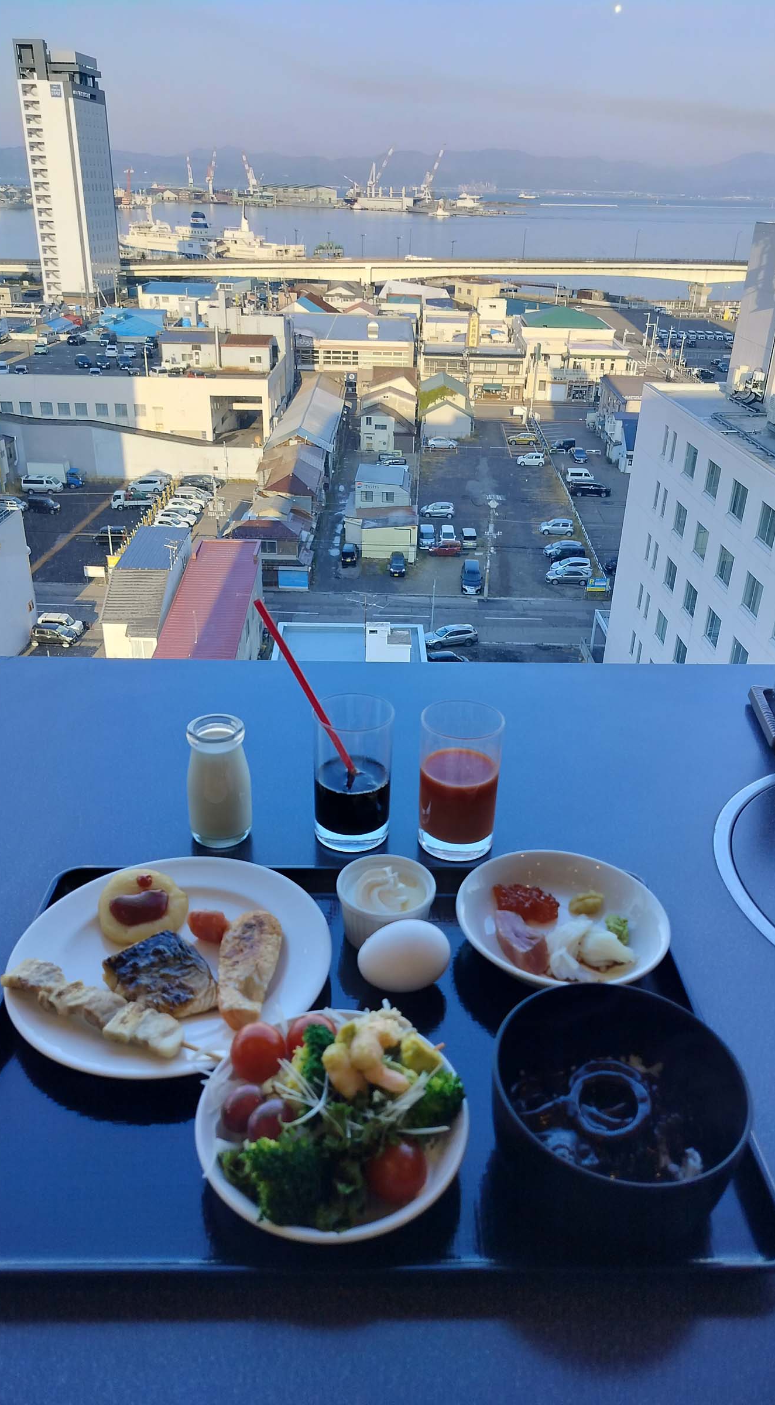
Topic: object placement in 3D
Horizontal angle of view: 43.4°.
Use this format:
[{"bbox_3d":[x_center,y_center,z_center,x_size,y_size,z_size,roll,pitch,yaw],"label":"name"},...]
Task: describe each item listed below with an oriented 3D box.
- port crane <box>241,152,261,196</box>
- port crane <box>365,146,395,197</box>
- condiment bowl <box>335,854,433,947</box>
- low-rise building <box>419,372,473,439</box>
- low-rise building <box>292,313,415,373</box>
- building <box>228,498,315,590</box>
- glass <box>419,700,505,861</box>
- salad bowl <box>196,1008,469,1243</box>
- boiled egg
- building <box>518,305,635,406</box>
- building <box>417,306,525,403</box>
[{"bbox_3d":[-231.230,-889.182,1648.741,33.468,74.071,15.000,2,28,0],"label":"port crane"},{"bbox_3d":[-15.842,-954.482,1757.474,54.000,84.000,20.000,2,28,0],"label":"port crane"},{"bbox_3d":[-0.001,0.135,0.642,0.062,0.037,0.062,2,28,0],"label":"condiment bowl"},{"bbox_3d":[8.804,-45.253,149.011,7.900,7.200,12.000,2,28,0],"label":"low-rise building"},{"bbox_3d":[-6.263,-67.230,187.441,22.831,9.944,30.441,2,28,0],"label":"low-rise building"},{"bbox_3d":[-10.790,-15.591,94.272,7.400,5.800,9.800,2,28,0],"label":"building"},{"bbox_3d":[0.054,0.059,0.729,0.060,0.103,0.060,2,28,0],"label":"glass"},{"bbox_3d":[-0.027,0.222,0.483,0.131,0.055,0.131,1,28,-1],"label":"salad bowl"},{"bbox_3d":[0.010,0.155,0.595,0.058,0.043,0.043,-8,30,-18],"label":"boiled egg"},{"bbox_3d":[33.154,-65.646,181.645,18.500,13.400,27.000,2,28,0],"label":"building"},{"bbox_3d":[15.108,-64.145,178.168,18.000,13.200,21.500,2,28,0],"label":"building"}]

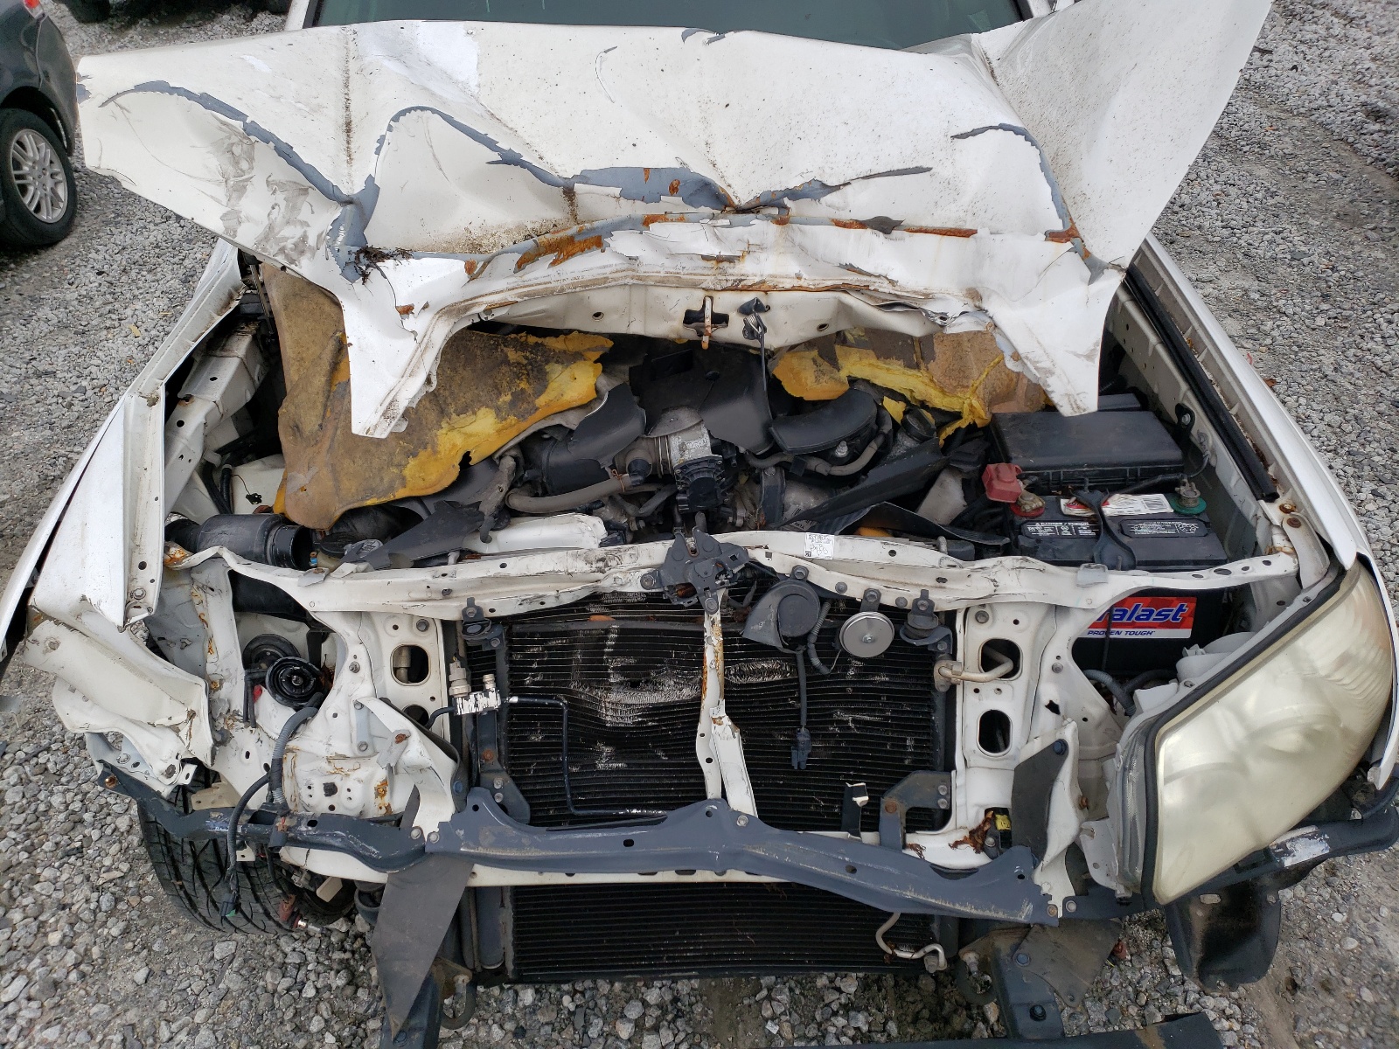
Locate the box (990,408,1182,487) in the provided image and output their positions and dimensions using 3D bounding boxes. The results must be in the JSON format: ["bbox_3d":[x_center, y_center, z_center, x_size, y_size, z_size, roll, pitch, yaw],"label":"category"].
[{"bbox_3d":[0.623,-0.105,1.716,0.262,0.094,0.168,0,35,3],"label":"box"}]

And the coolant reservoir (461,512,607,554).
[{"bbox_3d":[-0.238,0.055,1.576,0.218,0.129,0.109,-2,35,0],"label":"coolant reservoir"}]

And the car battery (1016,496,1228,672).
[{"bbox_3d":[0.605,0.090,1.569,0.267,0.210,0.171,-1,33,10],"label":"car battery"}]

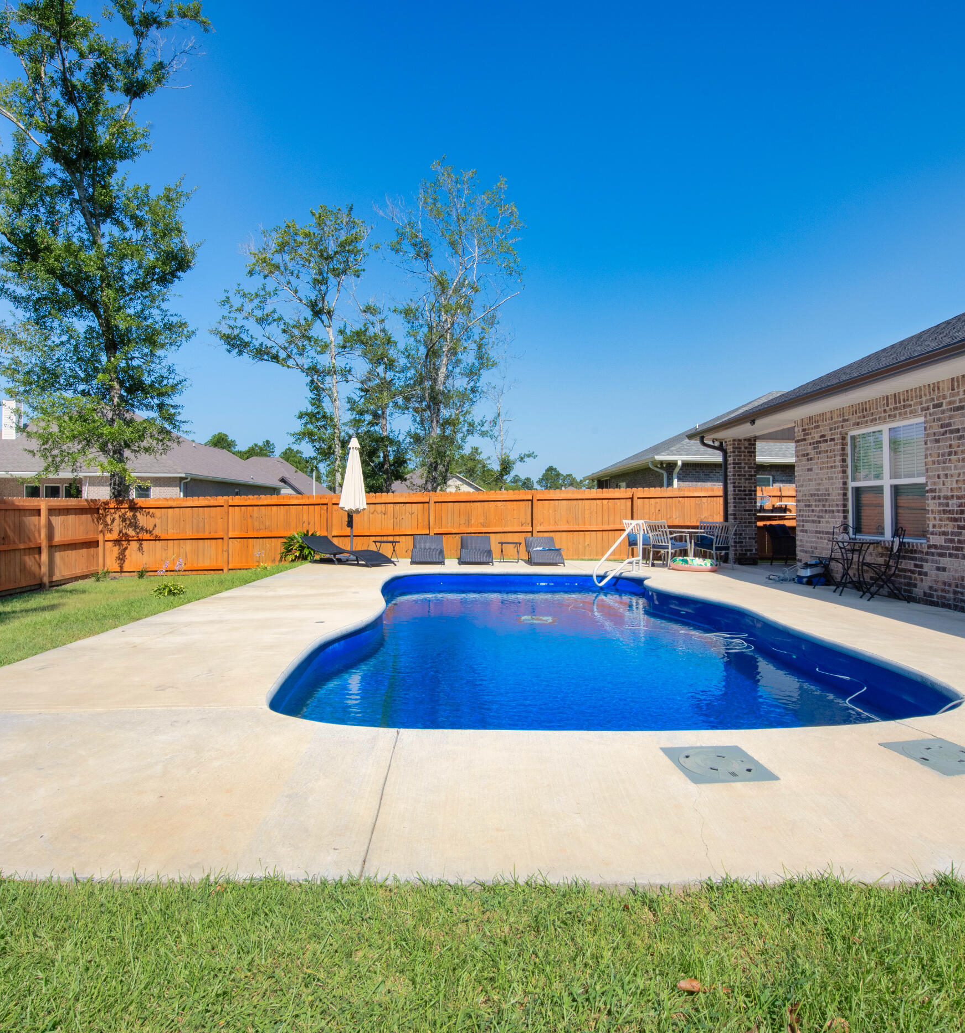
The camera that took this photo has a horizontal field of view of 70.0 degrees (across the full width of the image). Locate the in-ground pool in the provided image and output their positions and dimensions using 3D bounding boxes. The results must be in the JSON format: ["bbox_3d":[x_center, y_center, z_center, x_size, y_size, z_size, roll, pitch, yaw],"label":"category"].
[{"bbox_3d":[0.790,1.774,7.940,4.500,1.450,8.700,0,1,-1],"label":"in-ground pool"}]

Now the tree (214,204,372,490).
[{"bbox_3d":[-7.450,-5.650,27.000,6.200,13.200,5.600,0,1,-1],"label":"tree"}]

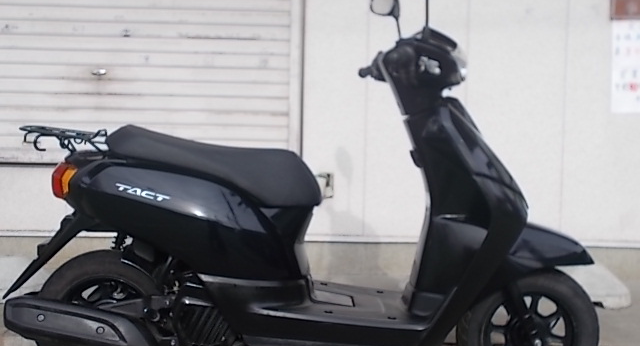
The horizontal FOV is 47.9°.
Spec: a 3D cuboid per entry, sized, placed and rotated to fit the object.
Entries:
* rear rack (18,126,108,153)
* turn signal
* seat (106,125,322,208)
[{"bbox_3d":[-0.688,-0.093,1.957,0.225,0.070,0.210,1,4,-5],"label":"rear rack"},{"bbox_3d":[-0.663,0.021,1.877,0.070,0.097,0.090,0,4,-16],"label":"turn signal"},{"bbox_3d":[-0.288,-0.021,1.997,0.600,0.210,0.270,1,4,-5],"label":"seat"}]

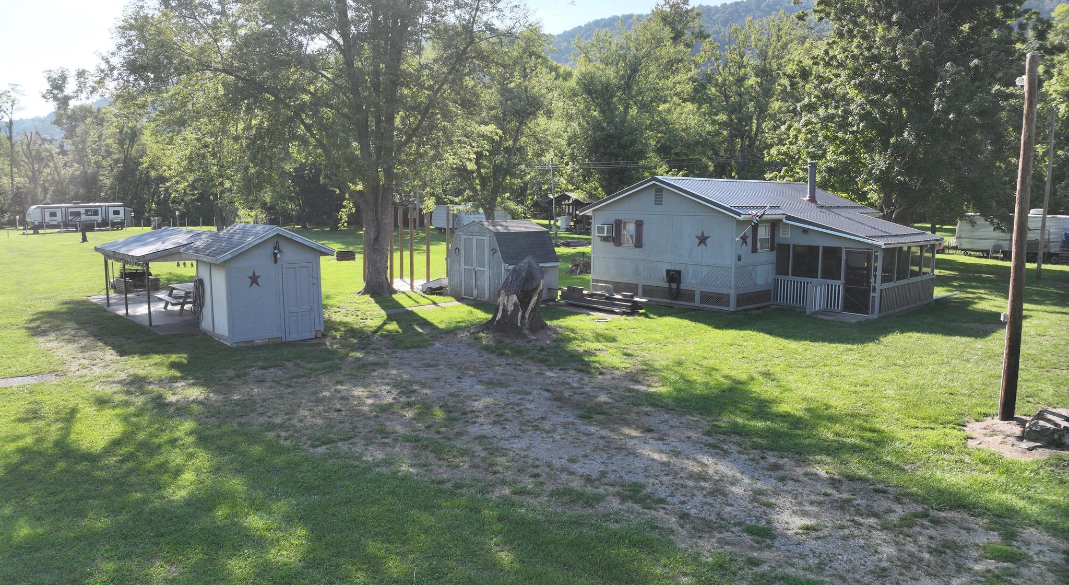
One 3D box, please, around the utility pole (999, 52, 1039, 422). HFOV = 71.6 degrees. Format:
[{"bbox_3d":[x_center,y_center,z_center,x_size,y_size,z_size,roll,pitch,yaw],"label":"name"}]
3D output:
[{"bbox_3d":[7.841,-0.839,11.945,0.400,5.893,0.330,0,7,0],"label":"utility pole"}]

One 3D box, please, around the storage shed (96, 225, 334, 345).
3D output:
[{"bbox_3d":[-9.928,-0.681,23.018,4.576,2.960,10.781,-6,9,-40],"label":"storage shed"}]

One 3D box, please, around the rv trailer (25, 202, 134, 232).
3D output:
[{"bbox_3d":[-55.660,-9.177,90.000,10.300,3.500,2.900,-6,9,-40],"label":"rv trailer"}]

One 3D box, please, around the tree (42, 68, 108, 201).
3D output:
[{"bbox_3d":[-67.047,-21.182,109.344,9.498,23.019,9.000,0,7,0],"label":"tree"}]

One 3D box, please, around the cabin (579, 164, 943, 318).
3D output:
[{"bbox_3d":[9.255,-2.280,28.466,10.800,4.900,10.387,-6,9,-43],"label":"cabin"}]

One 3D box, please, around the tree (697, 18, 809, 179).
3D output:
[{"bbox_3d":[26.033,-20.235,89.514,13.197,25.944,11.000,0,7,0],"label":"tree"}]

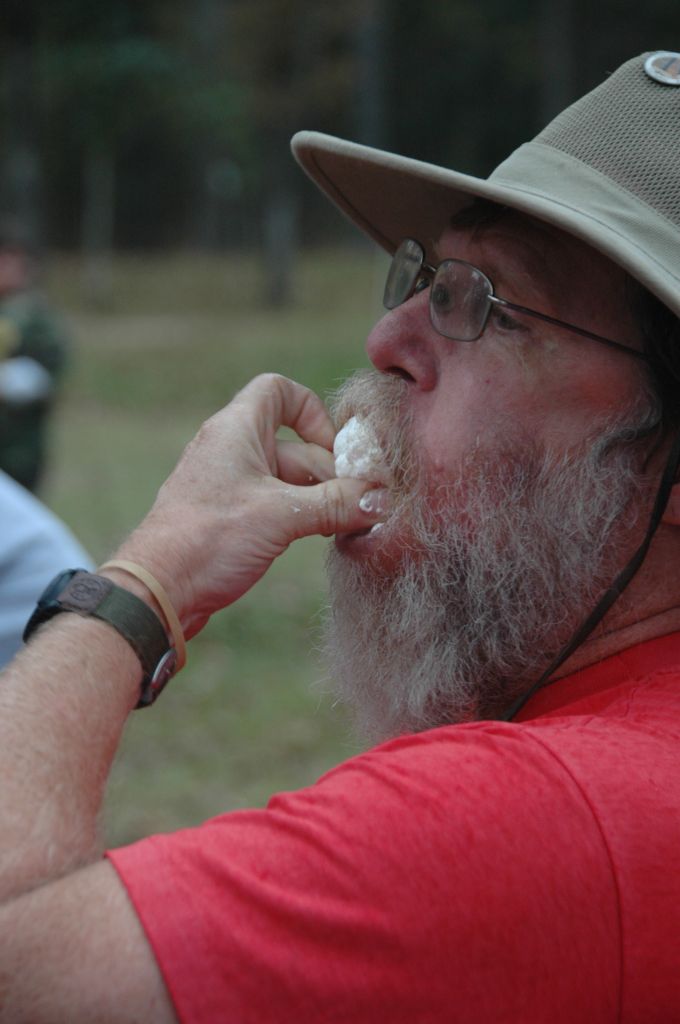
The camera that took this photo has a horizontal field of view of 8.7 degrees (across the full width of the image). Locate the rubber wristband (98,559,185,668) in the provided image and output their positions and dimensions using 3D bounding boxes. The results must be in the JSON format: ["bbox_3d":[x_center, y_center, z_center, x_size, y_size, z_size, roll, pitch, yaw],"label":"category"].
[{"bbox_3d":[-0.089,0.047,1.970,0.008,0.058,0.061,-38,0,-27],"label":"rubber wristband"}]

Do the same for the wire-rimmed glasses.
[{"bbox_3d":[0.098,-0.081,2.058,0.140,0.045,0.140,20,2,-25],"label":"wire-rimmed glasses"}]

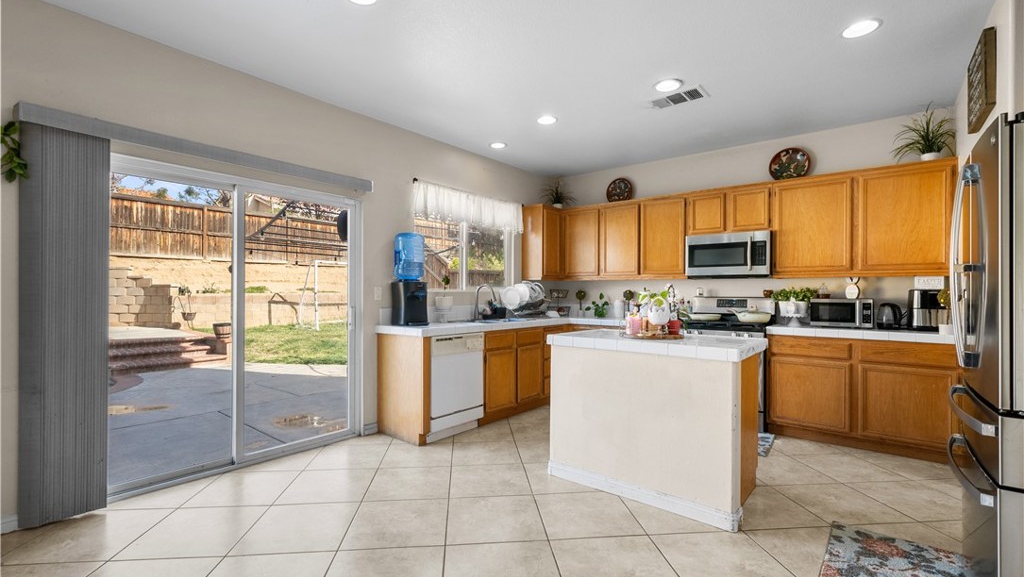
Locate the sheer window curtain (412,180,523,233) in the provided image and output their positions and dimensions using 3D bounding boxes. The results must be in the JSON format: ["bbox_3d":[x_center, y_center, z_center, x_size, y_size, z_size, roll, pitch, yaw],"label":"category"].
[{"bbox_3d":[-0.387,-0.847,4.593,0.080,0.335,1.640,0,0,39],"label":"sheer window curtain"}]

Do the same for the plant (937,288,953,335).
[{"bbox_3d":[3.166,0.164,3.114,0.115,0.340,0.115,0,-1,38],"label":"plant"}]

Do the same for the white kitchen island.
[{"bbox_3d":[0.933,0.800,2.834,1.185,0.950,0.725,0,-1,38],"label":"white kitchen island"}]

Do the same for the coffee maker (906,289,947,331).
[{"bbox_3d":[3.320,0.181,3.374,0.240,0.325,0.300,0,-1,38],"label":"coffee maker"}]

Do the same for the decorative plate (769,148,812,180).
[{"bbox_3d":[2.673,-1.173,4.106,0.340,0.345,0.050,0,-9,38],"label":"decorative plate"}]

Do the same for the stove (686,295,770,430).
[{"bbox_3d":[2.088,0.692,4.167,0.765,1.190,0.680,0,-1,38],"label":"stove"}]

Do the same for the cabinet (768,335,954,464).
[{"bbox_3d":[2.912,0.843,3.600,1.240,0.880,0.610,0,-1,38],"label":"cabinet"}]

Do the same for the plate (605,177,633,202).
[{"bbox_3d":[1.300,-1.165,5.209,0.340,0.340,0.040,0,-10,39],"label":"plate"}]

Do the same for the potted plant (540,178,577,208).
[{"bbox_3d":[0.622,-1.202,5.534,0.460,0.420,0.450,0,0,0],"label":"potted plant"}]

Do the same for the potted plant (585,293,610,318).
[{"bbox_3d":[1.078,0.210,5.215,0.260,0.290,0.210,0,-1,38],"label":"potted plant"}]

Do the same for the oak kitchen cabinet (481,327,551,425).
[{"bbox_3d":[-0.116,0.835,4.519,0.600,0.865,1.120,0,0,39],"label":"oak kitchen cabinet"}]

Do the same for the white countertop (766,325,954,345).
[{"bbox_3d":[2.905,0.370,3.593,1.240,0.060,0.645,0,-1,38],"label":"white countertop"}]

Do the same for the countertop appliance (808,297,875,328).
[{"bbox_3d":[2.867,0.213,3.713,0.430,0.248,0.340,0,0,39],"label":"countertop appliance"}]

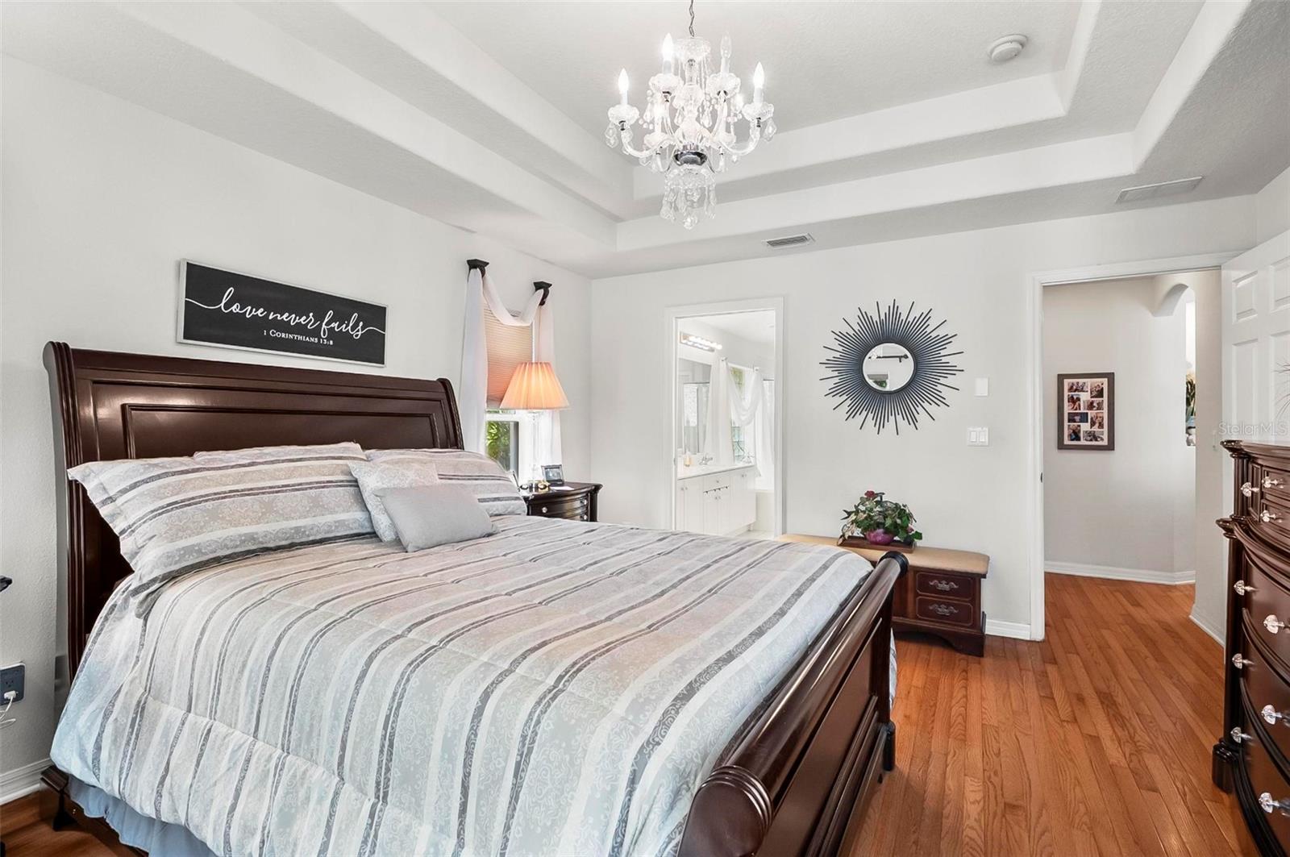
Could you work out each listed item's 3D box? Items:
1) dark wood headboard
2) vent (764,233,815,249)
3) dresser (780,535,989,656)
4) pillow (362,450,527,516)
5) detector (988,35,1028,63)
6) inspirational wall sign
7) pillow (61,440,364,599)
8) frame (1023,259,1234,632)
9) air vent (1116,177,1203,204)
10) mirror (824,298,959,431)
[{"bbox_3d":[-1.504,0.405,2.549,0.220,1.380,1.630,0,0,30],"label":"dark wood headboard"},{"bbox_3d":[0.935,-1.202,3.705,0.300,0.025,0.185,1,1,28],"label":"vent"},{"bbox_3d":[1.386,0.972,3.537,1.240,0.505,0.410,1,1,28],"label":"dresser"},{"bbox_3d":[-0.958,0.275,2.777,0.190,0.480,0.860,-45,-19,21],"label":"pillow"},{"bbox_3d":[1.533,-1.595,2.420,0.145,0.045,0.145,0,0,25],"label":"detector"},{"bbox_3d":[-1.591,-0.495,2.637,0.035,0.330,0.900,0,0,30],"label":"inspirational wall sign"},{"bbox_3d":[-1.395,0.264,2.075,0.190,0.480,0.910,-43,-19,22],"label":"pillow"},{"bbox_3d":[2.665,0.150,3.205,0.930,2.120,0.130,0,0,25],"label":"frame"},{"bbox_3d":[2.620,-1.210,2.930,0.310,0.025,0.190,0,0,25],"label":"air vent"},{"bbox_3d":[1.559,-0.389,3.674,0.860,0.870,0.040,1,1,28],"label":"mirror"}]

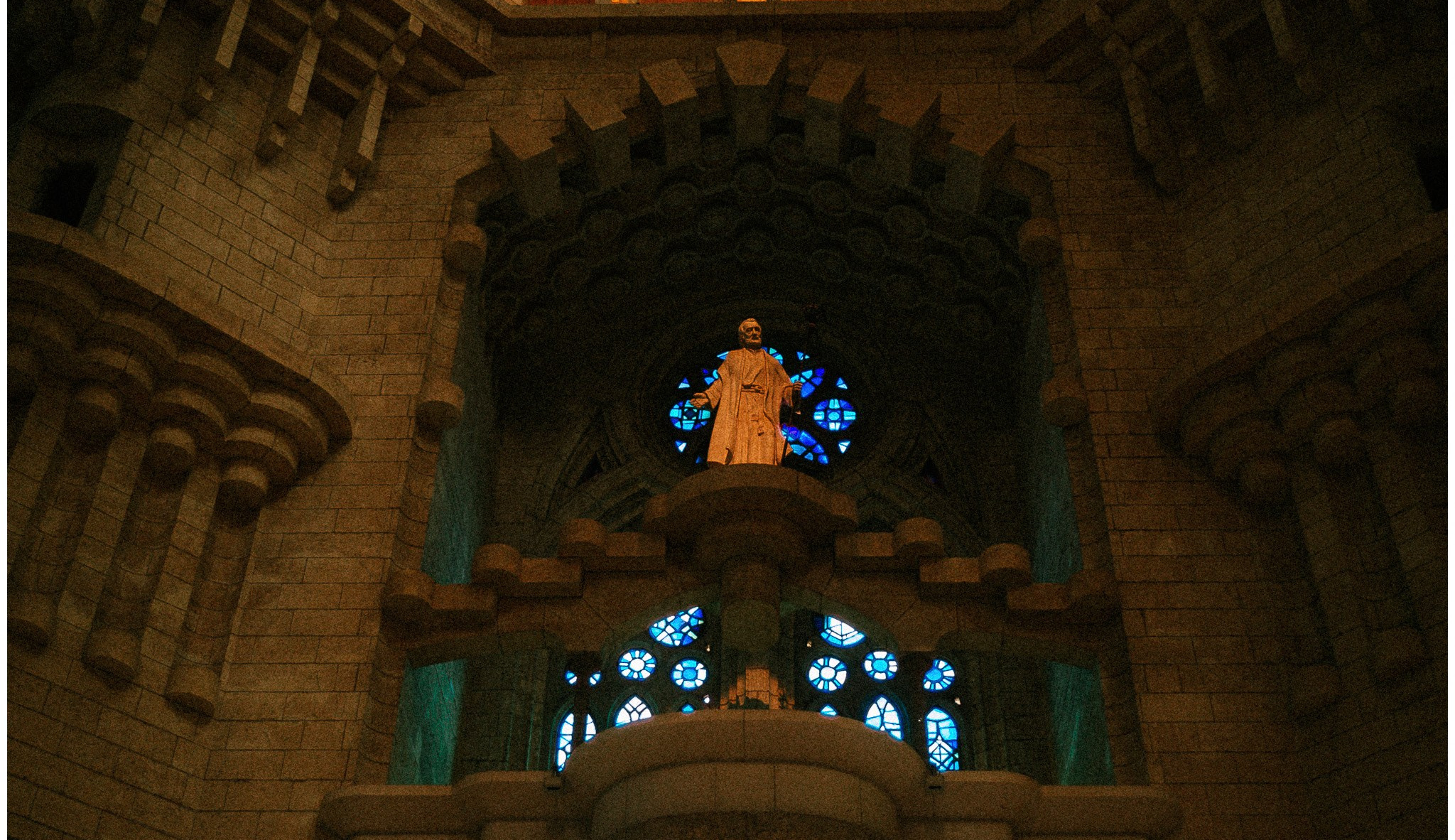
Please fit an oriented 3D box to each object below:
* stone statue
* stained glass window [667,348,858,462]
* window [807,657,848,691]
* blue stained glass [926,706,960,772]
[{"bbox_3d":[0.246,-0.260,22.446,1.483,3.100,0.950,2,-39,-2],"label":"stone statue"},{"bbox_3d":[0.605,-0.133,27.497,3.261,2.950,0.250,0,-39,1],"label":"stained glass window"},{"bbox_3d":[1.509,3.820,24.323,0.599,0.583,0.140,0,-39,1],"label":"window"},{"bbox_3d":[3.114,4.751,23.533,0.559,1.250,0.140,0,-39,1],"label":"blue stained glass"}]

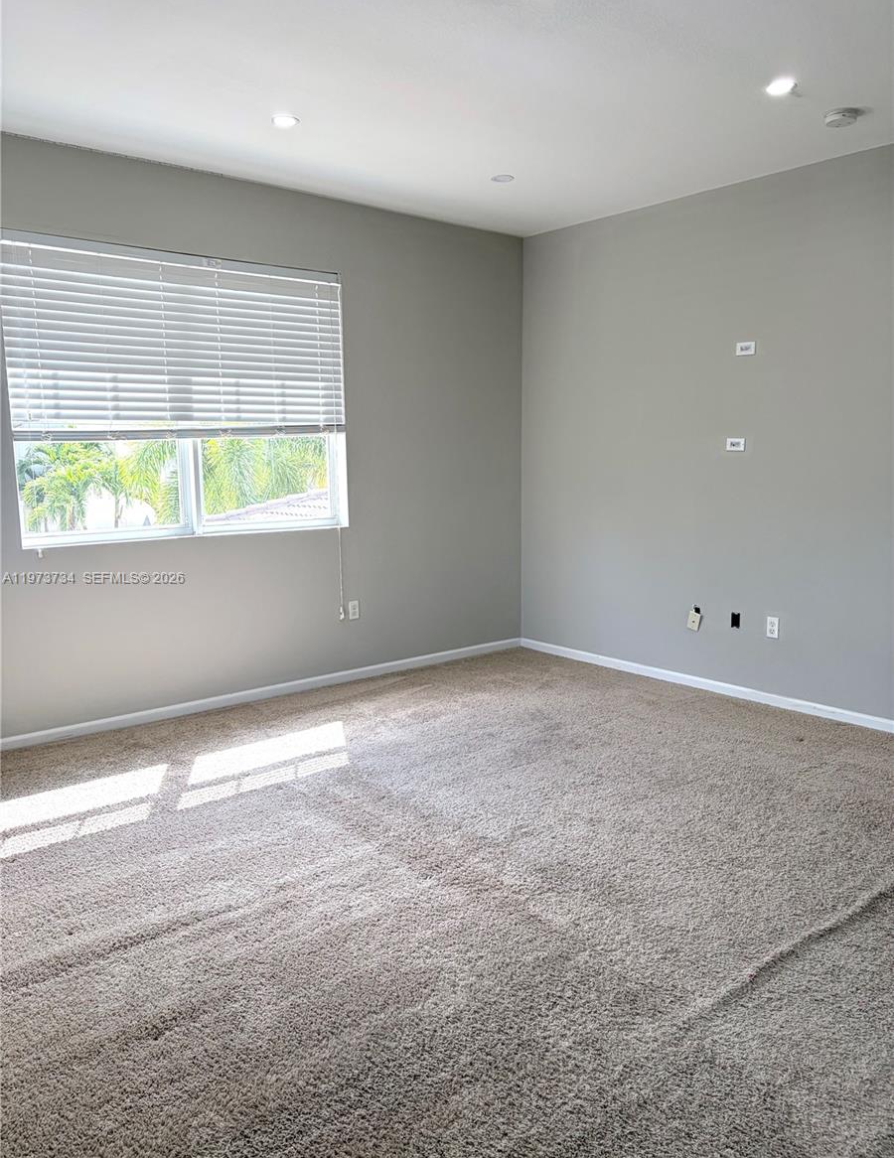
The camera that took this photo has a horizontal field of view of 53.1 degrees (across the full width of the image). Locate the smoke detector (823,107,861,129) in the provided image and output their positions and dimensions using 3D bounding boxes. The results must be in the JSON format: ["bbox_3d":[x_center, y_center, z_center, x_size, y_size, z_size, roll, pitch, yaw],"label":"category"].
[{"bbox_3d":[1.682,-1.965,3.819,0.130,0.042,0.130,0,8,0],"label":"smoke detector"}]

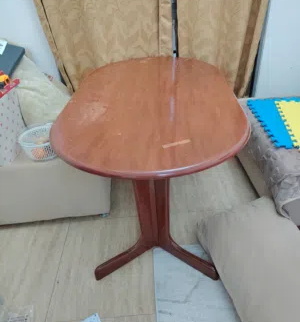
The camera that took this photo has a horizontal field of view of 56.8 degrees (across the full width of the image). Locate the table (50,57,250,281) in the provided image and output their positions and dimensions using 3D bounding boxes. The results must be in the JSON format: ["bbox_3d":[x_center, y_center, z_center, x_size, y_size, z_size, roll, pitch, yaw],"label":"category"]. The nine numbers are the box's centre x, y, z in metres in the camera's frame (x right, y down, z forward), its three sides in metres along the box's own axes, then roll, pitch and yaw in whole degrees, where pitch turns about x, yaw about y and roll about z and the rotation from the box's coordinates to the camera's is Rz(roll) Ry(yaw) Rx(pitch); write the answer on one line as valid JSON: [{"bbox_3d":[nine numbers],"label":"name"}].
[{"bbox_3d":[0.017,-0.001,1.571,0.840,0.750,1.100,-3,39,4],"label":"table"}]

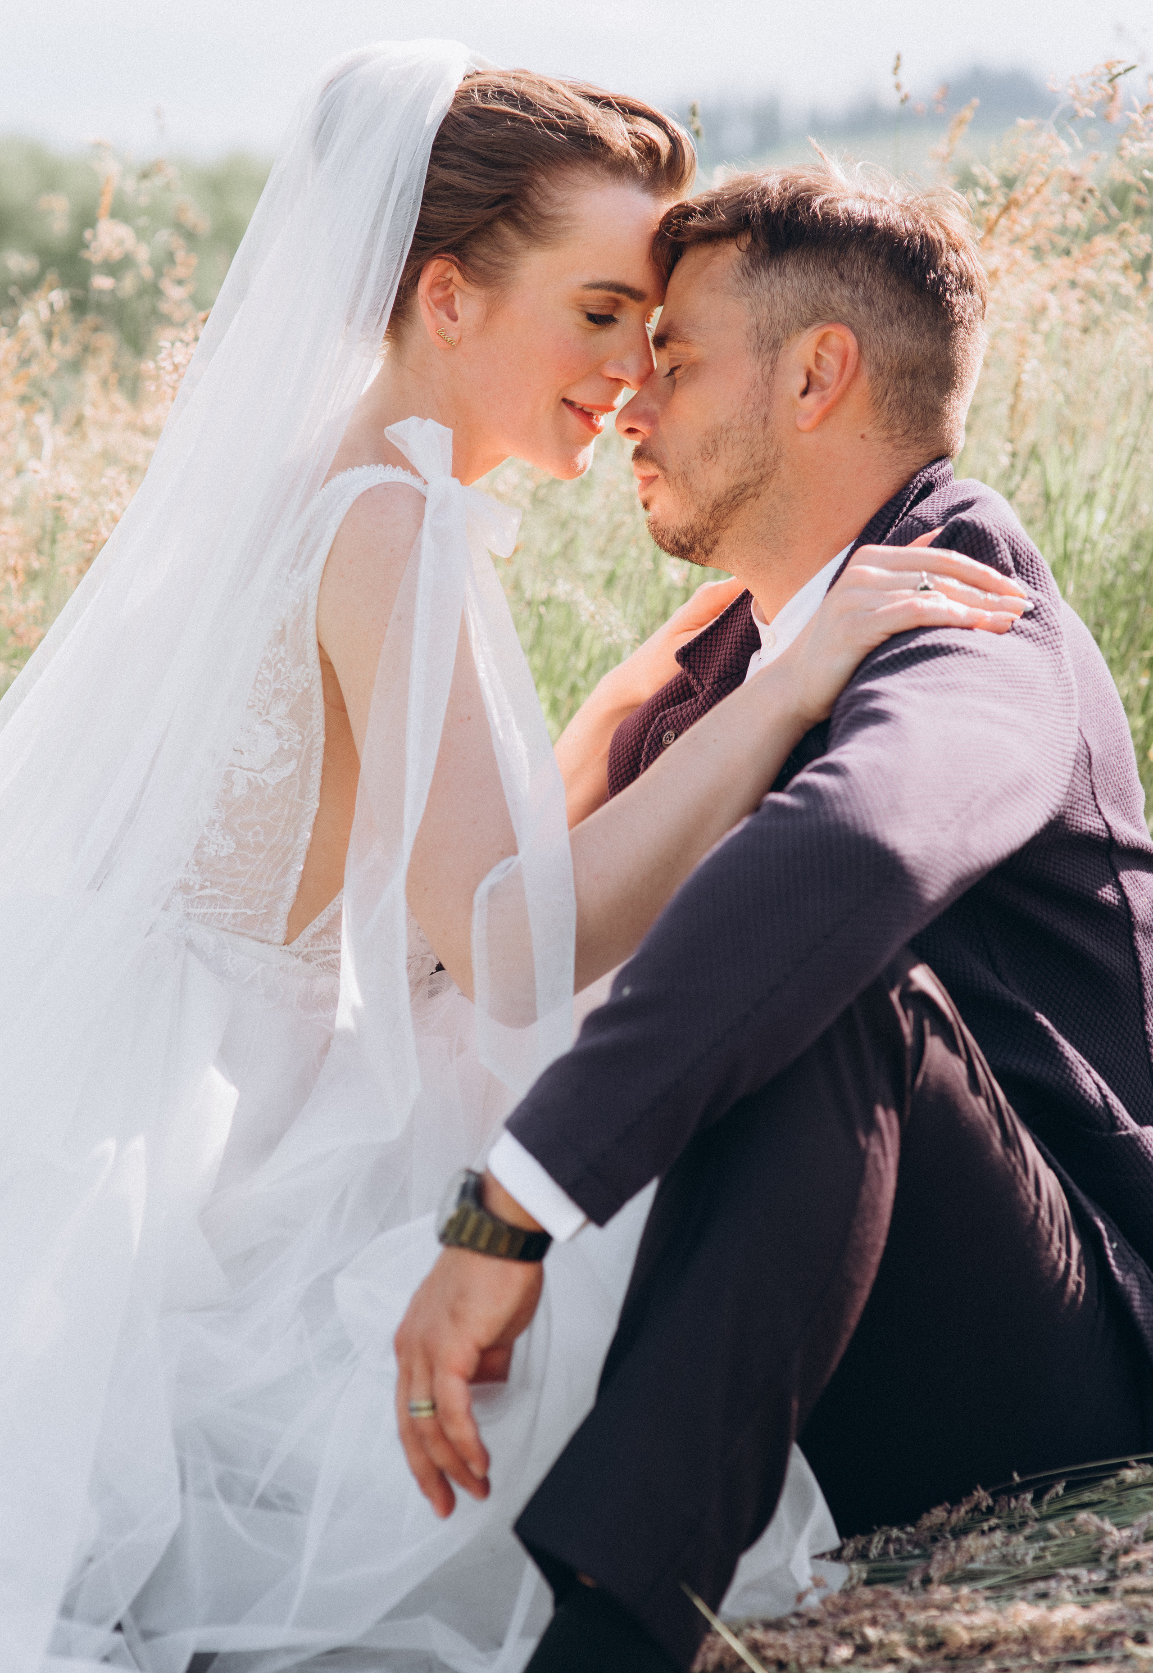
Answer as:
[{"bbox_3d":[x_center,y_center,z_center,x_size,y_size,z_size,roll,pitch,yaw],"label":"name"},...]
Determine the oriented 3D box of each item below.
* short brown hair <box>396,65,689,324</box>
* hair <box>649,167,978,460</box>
[{"bbox_3d":[-0.049,-0.388,2.540,0.213,0.190,0.170,17,12,10],"label":"short brown hair"},{"bbox_3d":[0.148,-0.320,2.480,0.205,0.178,0.170,-3,7,18],"label":"hair"}]

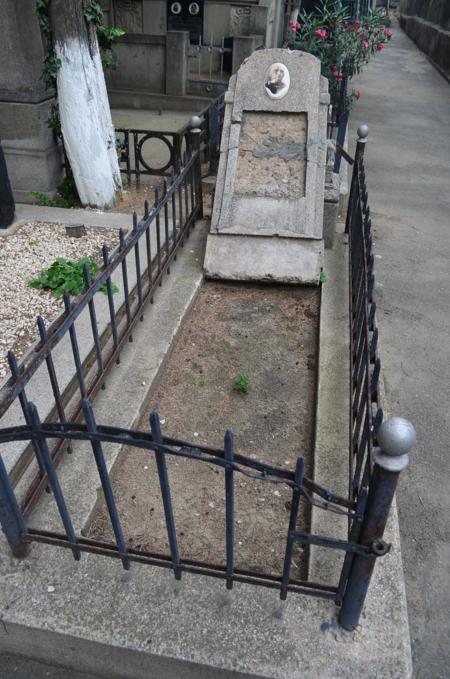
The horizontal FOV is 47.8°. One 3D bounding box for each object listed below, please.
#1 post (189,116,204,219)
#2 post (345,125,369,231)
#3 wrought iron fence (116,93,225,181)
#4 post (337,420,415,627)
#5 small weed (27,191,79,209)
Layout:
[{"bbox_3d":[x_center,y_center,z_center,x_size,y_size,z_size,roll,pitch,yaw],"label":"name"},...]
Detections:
[{"bbox_3d":[-0.189,-1.220,3.632,0.074,0.708,0.074,6,35,9],"label":"post"},{"bbox_3d":[0.859,-1.049,3.376,0.074,0.717,0.074,6,35,9],"label":"post"},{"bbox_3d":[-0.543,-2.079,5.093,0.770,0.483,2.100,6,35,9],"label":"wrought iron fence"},{"bbox_3d":[0.333,0.458,1.159,0.074,0.734,0.074,6,35,9],"label":"post"},{"bbox_3d":[-1.350,-1.116,4.021,0.378,0.119,0.161,6,35,9],"label":"small weed"}]

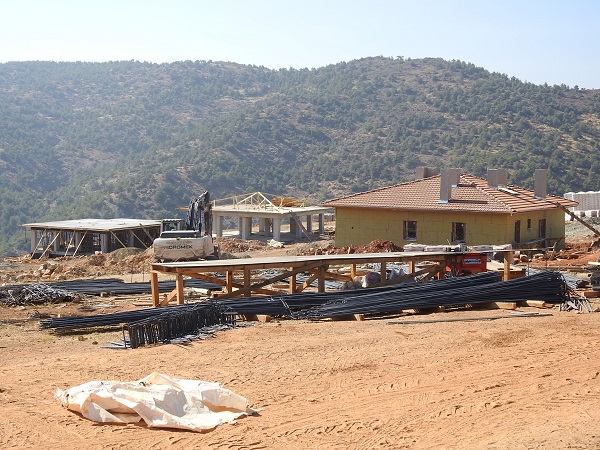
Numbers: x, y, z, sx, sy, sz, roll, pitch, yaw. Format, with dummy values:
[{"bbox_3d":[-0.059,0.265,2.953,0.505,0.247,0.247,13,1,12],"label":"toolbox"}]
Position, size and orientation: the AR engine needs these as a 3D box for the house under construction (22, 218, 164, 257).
[{"bbox_3d":[-25.266,1.694,119.994,13.300,3.400,12.901,2,5,26],"label":"house under construction"}]

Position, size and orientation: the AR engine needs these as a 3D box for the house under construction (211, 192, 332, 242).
[{"bbox_3d":[-4.796,-1.132,111.745,13.000,5.000,12.800,2,5,28],"label":"house under construction"}]

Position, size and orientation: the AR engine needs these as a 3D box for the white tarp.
[{"bbox_3d":[-1.334,1.648,8.800,1.750,0.300,1.150,1,4,10],"label":"white tarp"}]

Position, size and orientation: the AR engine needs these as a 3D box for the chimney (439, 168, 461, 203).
[{"bbox_3d":[9.863,-2.657,63.695,0.750,2.172,1.250,3,5,33],"label":"chimney"}]

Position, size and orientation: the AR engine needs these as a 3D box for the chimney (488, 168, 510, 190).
[{"bbox_3d":[13.837,-3.268,67.342,0.850,1.375,1.150,3,5,33],"label":"chimney"}]

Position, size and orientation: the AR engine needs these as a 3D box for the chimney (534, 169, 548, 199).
[{"bbox_3d":[17.237,-2.943,68.054,0.720,2.106,0.550,3,5,33],"label":"chimney"}]

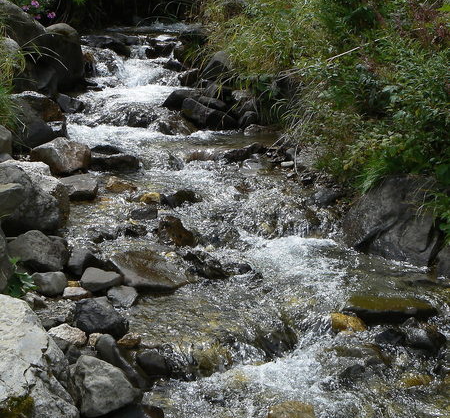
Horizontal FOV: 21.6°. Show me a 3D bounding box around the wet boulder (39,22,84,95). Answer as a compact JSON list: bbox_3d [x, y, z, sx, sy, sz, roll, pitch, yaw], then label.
[{"bbox_3d":[-1.665,-1.532,12.000,0.468,0.690,0.500,0,12,0],"label":"wet boulder"}]

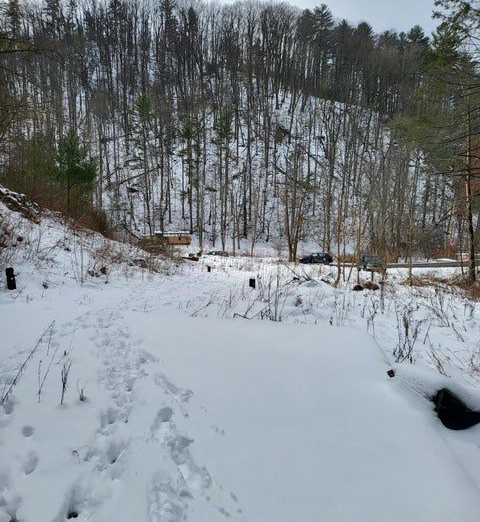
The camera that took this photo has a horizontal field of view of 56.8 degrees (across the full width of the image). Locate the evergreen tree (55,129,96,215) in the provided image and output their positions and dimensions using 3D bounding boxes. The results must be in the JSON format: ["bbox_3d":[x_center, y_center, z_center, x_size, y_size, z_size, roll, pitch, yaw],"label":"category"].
[{"bbox_3d":[-14.088,-7.579,38.000,3.400,7.100,3.400,0,1,0],"label":"evergreen tree"}]

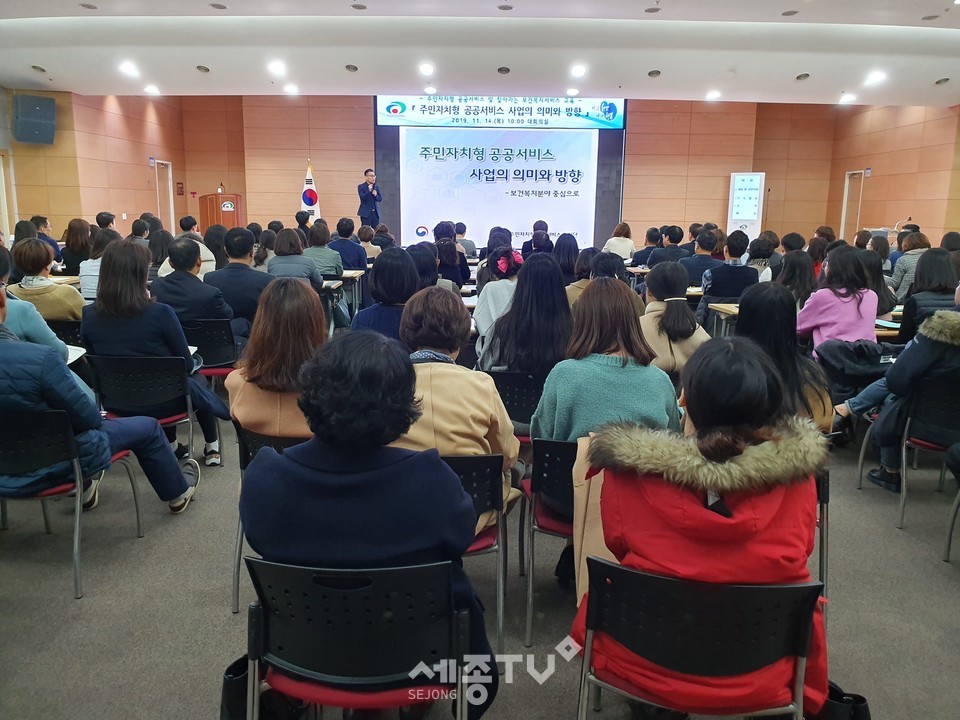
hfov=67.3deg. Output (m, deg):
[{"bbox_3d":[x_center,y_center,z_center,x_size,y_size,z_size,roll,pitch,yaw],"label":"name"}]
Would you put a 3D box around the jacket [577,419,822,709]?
[{"bbox_3d":[0.528,0.449,1.830,0.560,0.630,0.460,2,12,5],"label":"jacket"}]

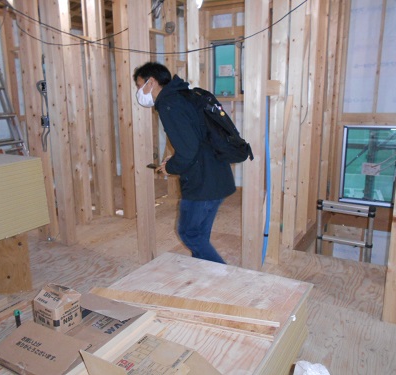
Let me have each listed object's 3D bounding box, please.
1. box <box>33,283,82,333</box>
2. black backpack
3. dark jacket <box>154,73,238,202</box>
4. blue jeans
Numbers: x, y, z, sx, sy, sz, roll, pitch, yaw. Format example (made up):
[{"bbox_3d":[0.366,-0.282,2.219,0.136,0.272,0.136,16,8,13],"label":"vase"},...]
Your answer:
[{"bbox_3d":[-0.589,0.492,1.569,0.132,0.155,0.125,7,13,35],"label":"box"},{"bbox_3d":[0.120,-0.359,2.192,0.210,0.480,0.300,-29,1,20],"label":"black backpack"},{"bbox_3d":[-0.015,-0.294,2.254,0.420,0.710,0.490,-5,9,18],"label":"dark jacket"},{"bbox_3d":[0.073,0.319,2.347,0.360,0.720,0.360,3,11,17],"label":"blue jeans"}]

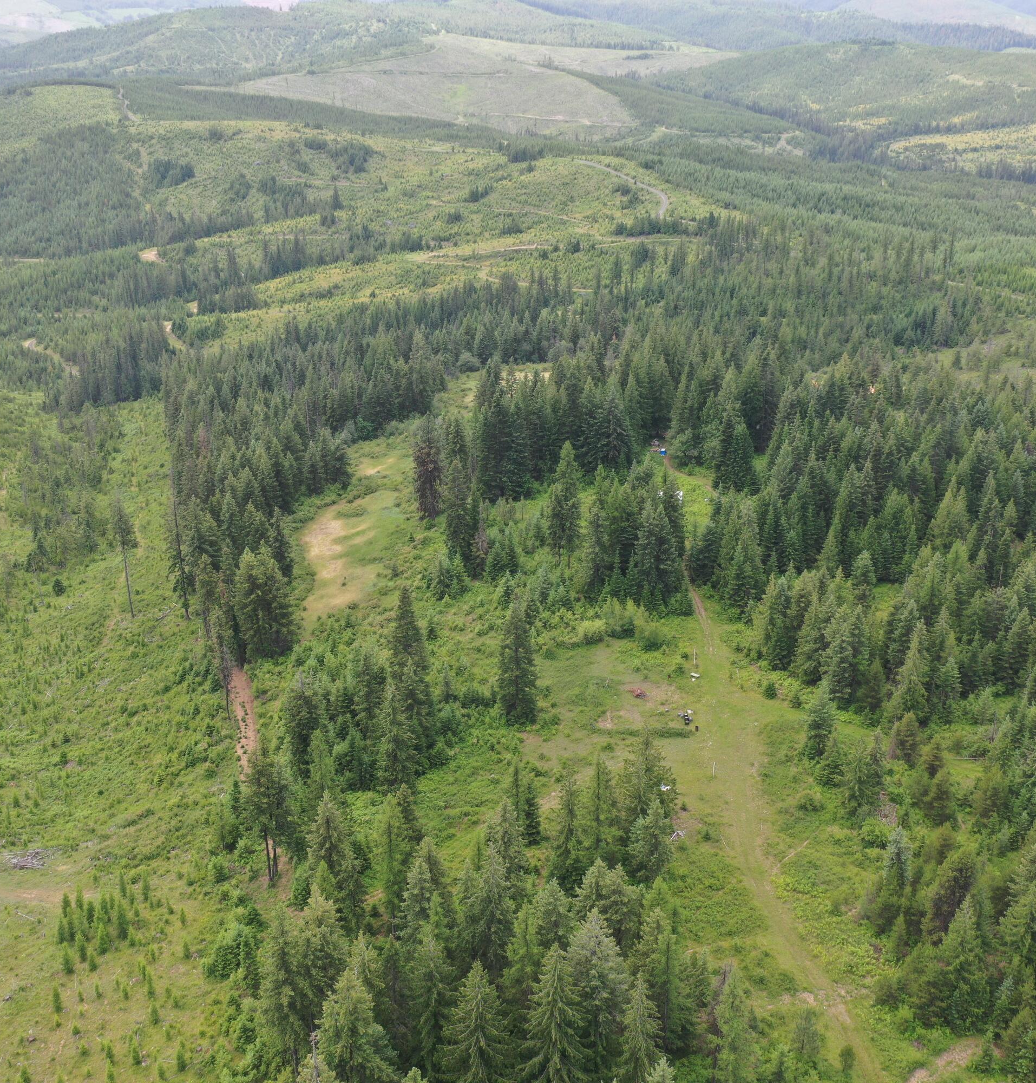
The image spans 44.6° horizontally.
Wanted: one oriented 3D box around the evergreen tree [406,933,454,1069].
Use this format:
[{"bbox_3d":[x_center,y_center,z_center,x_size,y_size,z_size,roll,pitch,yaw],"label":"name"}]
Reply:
[{"bbox_3d":[-10.290,52.940,146.370,5.810,20.270,5.810,0,24,0],"label":"evergreen tree"}]

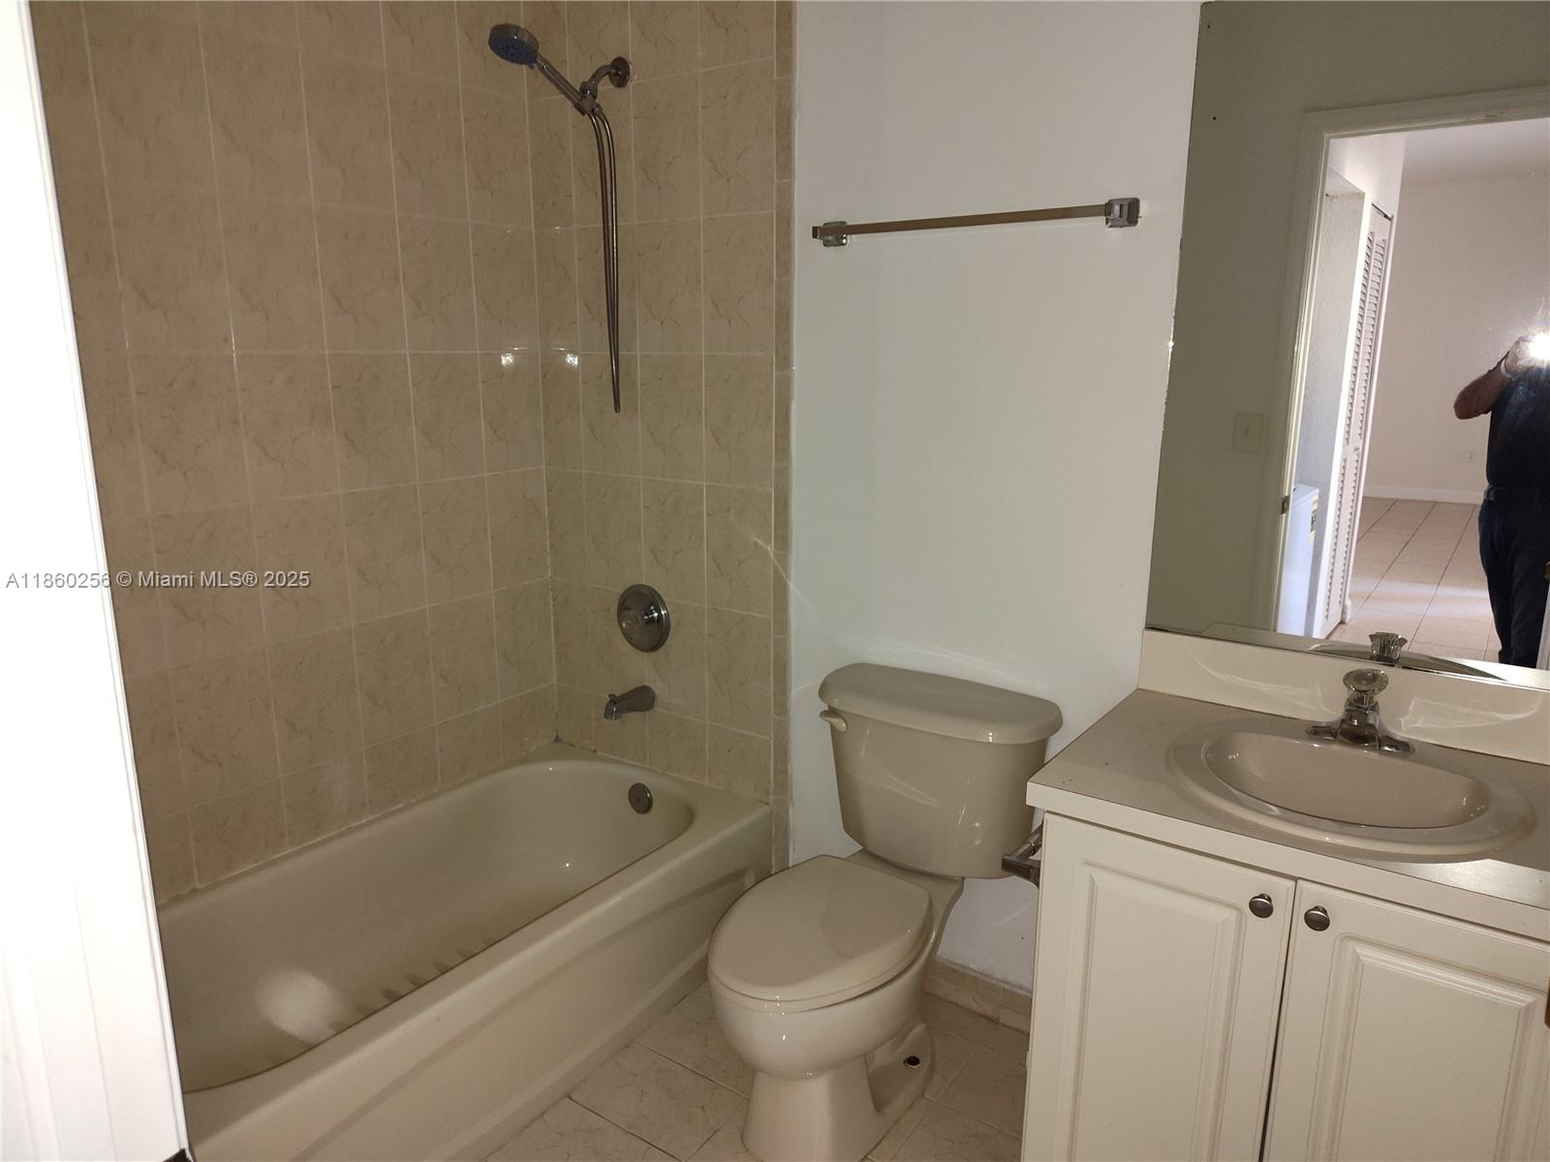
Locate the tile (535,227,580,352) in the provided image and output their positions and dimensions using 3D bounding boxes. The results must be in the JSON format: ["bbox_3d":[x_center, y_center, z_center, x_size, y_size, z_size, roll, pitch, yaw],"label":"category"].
[{"bbox_3d":[-0.558,-0.744,2.651,0.145,0.302,0.010,9,16,34],"label":"tile"}]

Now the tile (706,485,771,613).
[{"bbox_3d":[-0.084,-0.073,2.460,0.200,0.302,0.010,9,16,34],"label":"tile"}]

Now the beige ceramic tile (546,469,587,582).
[{"bbox_3d":[-0.560,-0.149,2.791,0.147,0.304,0.010,9,15,34],"label":"beige ceramic tile"}]

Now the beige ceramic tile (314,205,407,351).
[{"bbox_3d":[-0.913,-0.661,2.282,0.010,0.302,0.200,9,15,34],"label":"beige ceramic tile"}]

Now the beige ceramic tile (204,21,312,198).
[{"bbox_3d":[-1.032,-0.926,2.059,0.010,0.304,0.201,9,15,34],"label":"beige ceramic tile"}]

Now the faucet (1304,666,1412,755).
[{"bbox_3d":[0.920,0.207,1.614,0.155,0.128,0.135,9,15,34],"label":"faucet"}]

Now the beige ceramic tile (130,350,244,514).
[{"bbox_3d":[-1.142,-0.290,2.018,0.010,0.301,0.200,9,15,34],"label":"beige ceramic tile"}]

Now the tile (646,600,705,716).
[{"bbox_3d":[-0.250,0.197,2.634,0.200,0.301,0.010,9,15,34],"label":"tile"}]

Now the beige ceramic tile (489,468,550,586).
[{"bbox_3d":[-0.684,-0.139,2.734,0.010,0.301,0.200,9,15,34],"label":"beige ceramic tile"}]

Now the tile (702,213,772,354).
[{"bbox_3d":[-0.082,-0.671,2.332,0.201,0.304,0.010,9,15,34],"label":"tile"}]

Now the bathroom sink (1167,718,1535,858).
[{"bbox_3d":[0.847,0.372,1.560,0.485,0.175,0.485,9,15,34],"label":"bathroom sink"}]

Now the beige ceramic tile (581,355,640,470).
[{"bbox_3d":[-0.415,-0.423,2.618,0.200,0.302,0.010,9,15,34],"label":"beige ceramic tile"}]

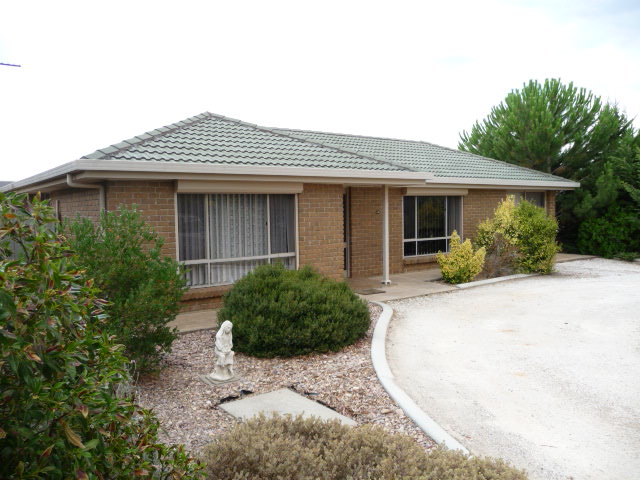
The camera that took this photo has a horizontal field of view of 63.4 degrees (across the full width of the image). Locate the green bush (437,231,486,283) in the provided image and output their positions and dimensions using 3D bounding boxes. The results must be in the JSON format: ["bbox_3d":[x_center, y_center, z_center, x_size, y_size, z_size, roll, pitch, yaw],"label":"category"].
[{"bbox_3d":[3.116,0.352,11.400,1.080,1.120,1.050,-1,4,0],"label":"green bush"}]

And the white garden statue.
[{"bbox_3d":[-0.979,1.092,5.170,0.250,0.580,0.260,-3,5,-33],"label":"white garden statue"}]

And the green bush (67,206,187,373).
[{"bbox_3d":[-2.160,0.523,5.750,1.280,1.750,1.280,-4,5,-36],"label":"green bush"}]

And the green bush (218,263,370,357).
[{"bbox_3d":[-0.337,0.801,6.850,2.000,1.000,1.900,-1,4,0],"label":"green bush"}]

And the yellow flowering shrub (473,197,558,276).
[{"bbox_3d":[4.972,-0.151,13.100,2.150,1.890,1.850,-4,5,-36],"label":"yellow flowering shrub"}]

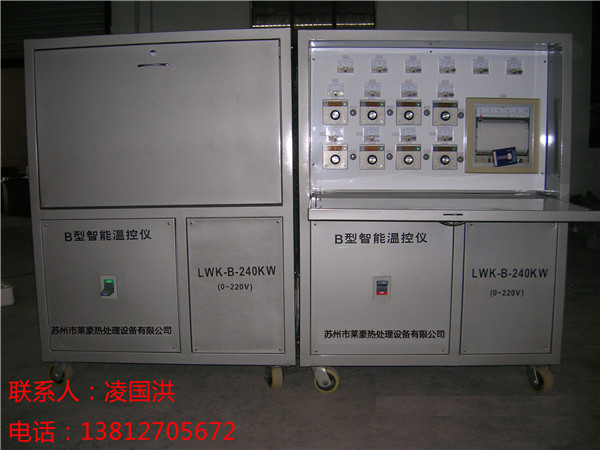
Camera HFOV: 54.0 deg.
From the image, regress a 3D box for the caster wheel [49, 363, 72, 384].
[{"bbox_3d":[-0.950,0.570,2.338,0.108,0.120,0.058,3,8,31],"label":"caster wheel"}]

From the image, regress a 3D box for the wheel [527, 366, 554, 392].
[{"bbox_3d":[0.930,0.594,2.280,0.060,0.120,0.110,-3,7,-20],"label":"wheel"}]

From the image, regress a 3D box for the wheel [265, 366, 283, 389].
[{"bbox_3d":[-0.104,0.592,2.335,0.060,0.120,0.110,-2,7,-15],"label":"wheel"}]

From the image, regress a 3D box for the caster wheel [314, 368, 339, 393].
[{"bbox_3d":[0.102,0.604,2.320,0.110,0.120,0.060,1,7,14],"label":"caster wheel"}]

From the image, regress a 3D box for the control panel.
[{"bbox_3d":[0.486,-0.397,2.220,0.910,0.550,0.050,0,7,1],"label":"control panel"}]

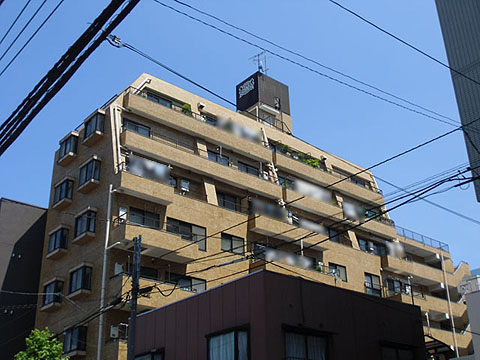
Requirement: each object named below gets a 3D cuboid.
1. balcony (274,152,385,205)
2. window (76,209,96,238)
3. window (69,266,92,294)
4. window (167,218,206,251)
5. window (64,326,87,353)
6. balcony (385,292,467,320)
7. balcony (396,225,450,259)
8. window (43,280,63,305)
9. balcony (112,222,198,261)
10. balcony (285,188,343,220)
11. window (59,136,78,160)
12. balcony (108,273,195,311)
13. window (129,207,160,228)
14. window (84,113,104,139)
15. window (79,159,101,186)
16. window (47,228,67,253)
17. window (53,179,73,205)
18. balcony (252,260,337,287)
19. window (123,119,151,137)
[{"bbox_3d":[6.150,0.285,44.787,10.620,0.761,0.855,19,-32,-35],"label":"balcony"},{"bbox_3d":[-7.607,2.265,32.213,0.419,1.147,1.350,19,-34,-36],"label":"window"},{"bbox_3d":[-7.612,4.867,31.123,0.462,1.122,1.373,19,-32,-35],"label":"window"},{"bbox_3d":[-2.637,2.641,31.646,2.350,1.240,0.120,20,-33,-36],"label":"window"},{"bbox_3d":[-7.555,7.403,29.895,0.462,1.109,1.346,19,-32,-35],"label":"window"},{"bbox_3d":[12.585,8.632,44.343,6.396,0.918,1.390,19,-34,-36],"label":"balcony"},{"bbox_3d":[12.735,4.578,46.956,6.400,1.020,1.070,20,-33,-36],"label":"balcony"},{"bbox_3d":[-9.388,5.788,32.916,0.419,1.147,1.350,19,-34,-36],"label":"window"},{"bbox_3d":[-3.917,3.072,30.918,4.131,0.783,1.147,19,-34,-36],"label":"balcony"},{"bbox_3d":[4.379,1.741,40.743,4.980,0.860,0.900,20,-33,-36],"label":"balcony"},{"bbox_3d":[-9.672,-1.696,36.849,0.462,1.003,1.399,19,-32,-35],"label":"window"},{"bbox_3d":[-3.812,5.296,29.200,4.008,1.189,1.176,19,-32,-35],"label":"balcony"},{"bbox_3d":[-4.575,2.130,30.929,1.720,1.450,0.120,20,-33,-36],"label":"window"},{"bbox_3d":[-7.725,-2.799,34.688,0.419,1.161,1.282,19,-34,-36],"label":"window"},{"bbox_3d":[-7.672,-0.254,33.453,0.419,1.147,1.377,19,-34,-36],"label":"window"},{"bbox_3d":[-9.588,3.314,34.462,0.462,1.096,1.386,19,-32,-35],"label":"window"},{"bbox_3d":[-9.544,0.783,35.414,0.419,1.161,1.323,19,-34,-36],"label":"window"},{"bbox_3d":[3.207,5.582,36.394,5.400,0.783,1.310,19,-34,-36],"label":"balcony"},{"bbox_3d":[-5.565,-2.403,35.032,1.714,1.499,0.135,19,-34,-36],"label":"window"}]

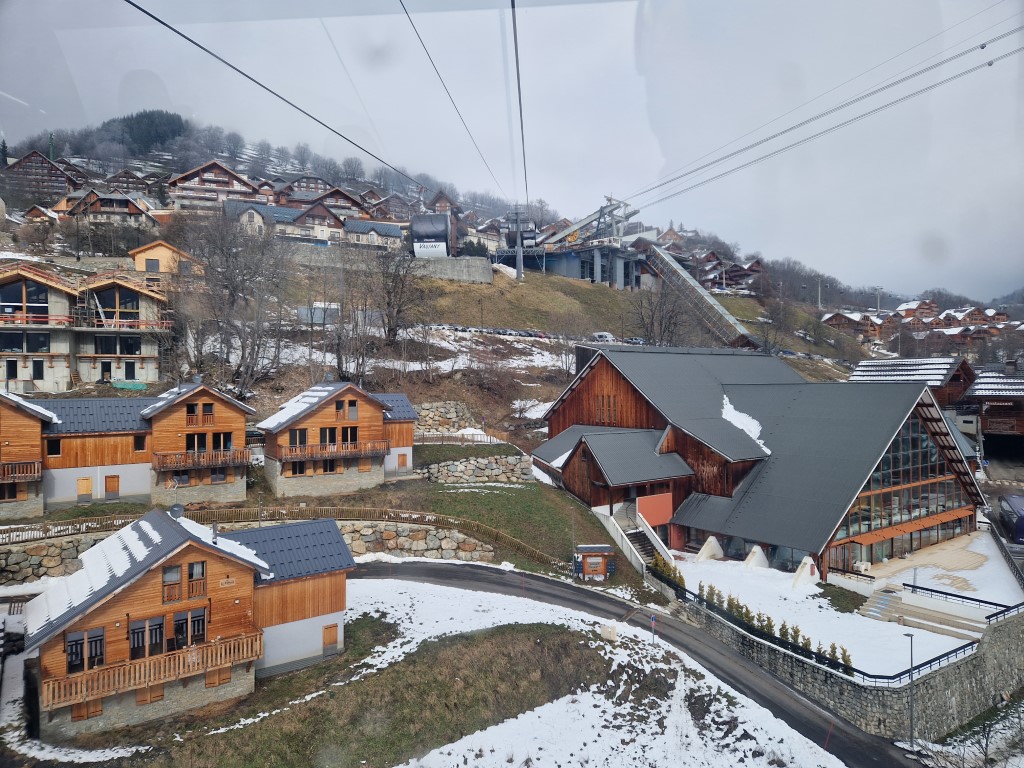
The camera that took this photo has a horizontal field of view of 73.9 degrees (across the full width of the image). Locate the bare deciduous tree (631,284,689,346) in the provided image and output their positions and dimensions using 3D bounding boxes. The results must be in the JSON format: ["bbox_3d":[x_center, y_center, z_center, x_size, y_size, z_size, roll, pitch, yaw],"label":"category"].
[{"bbox_3d":[28.182,-12.897,130.000,10.900,12.000,10.000,0,0,0],"label":"bare deciduous tree"}]

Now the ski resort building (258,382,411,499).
[{"bbox_3d":[-15.798,4.696,63.334,13.631,9.308,9.950,0,0,-29],"label":"ski resort building"}]

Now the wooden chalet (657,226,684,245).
[{"bbox_3d":[61.226,-56.027,262.000,10.900,8.500,10.500,0,0,-15],"label":"wooden chalet"}]

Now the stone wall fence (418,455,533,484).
[{"bbox_3d":[-3.433,7.995,64.000,10.900,2.700,1.000,0,0,-10],"label":"stone wall fence"}]

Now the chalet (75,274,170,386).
[{"bbox_3d":[-45.319,-5.976,80.980,9.900,12.100,11.000,0,0,-20],"label":"chalet"}]

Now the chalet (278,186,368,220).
[{"bbox_3d":[-57.014,-54.262,208.000,24.000,12.000,15.000,0,0,-34],"label":"chalet"}]

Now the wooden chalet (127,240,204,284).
[{"bbox_3d":[-52.936,-17.961,105.450,10.600,7.200,9.800,0,0,-22],"label":"wooden chalet"}]

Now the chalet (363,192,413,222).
[{"bbox_3d":[-42.850,-61.389,238.000,16.000,11.500,13.000,0,0,-36],"label":"chalet"}]

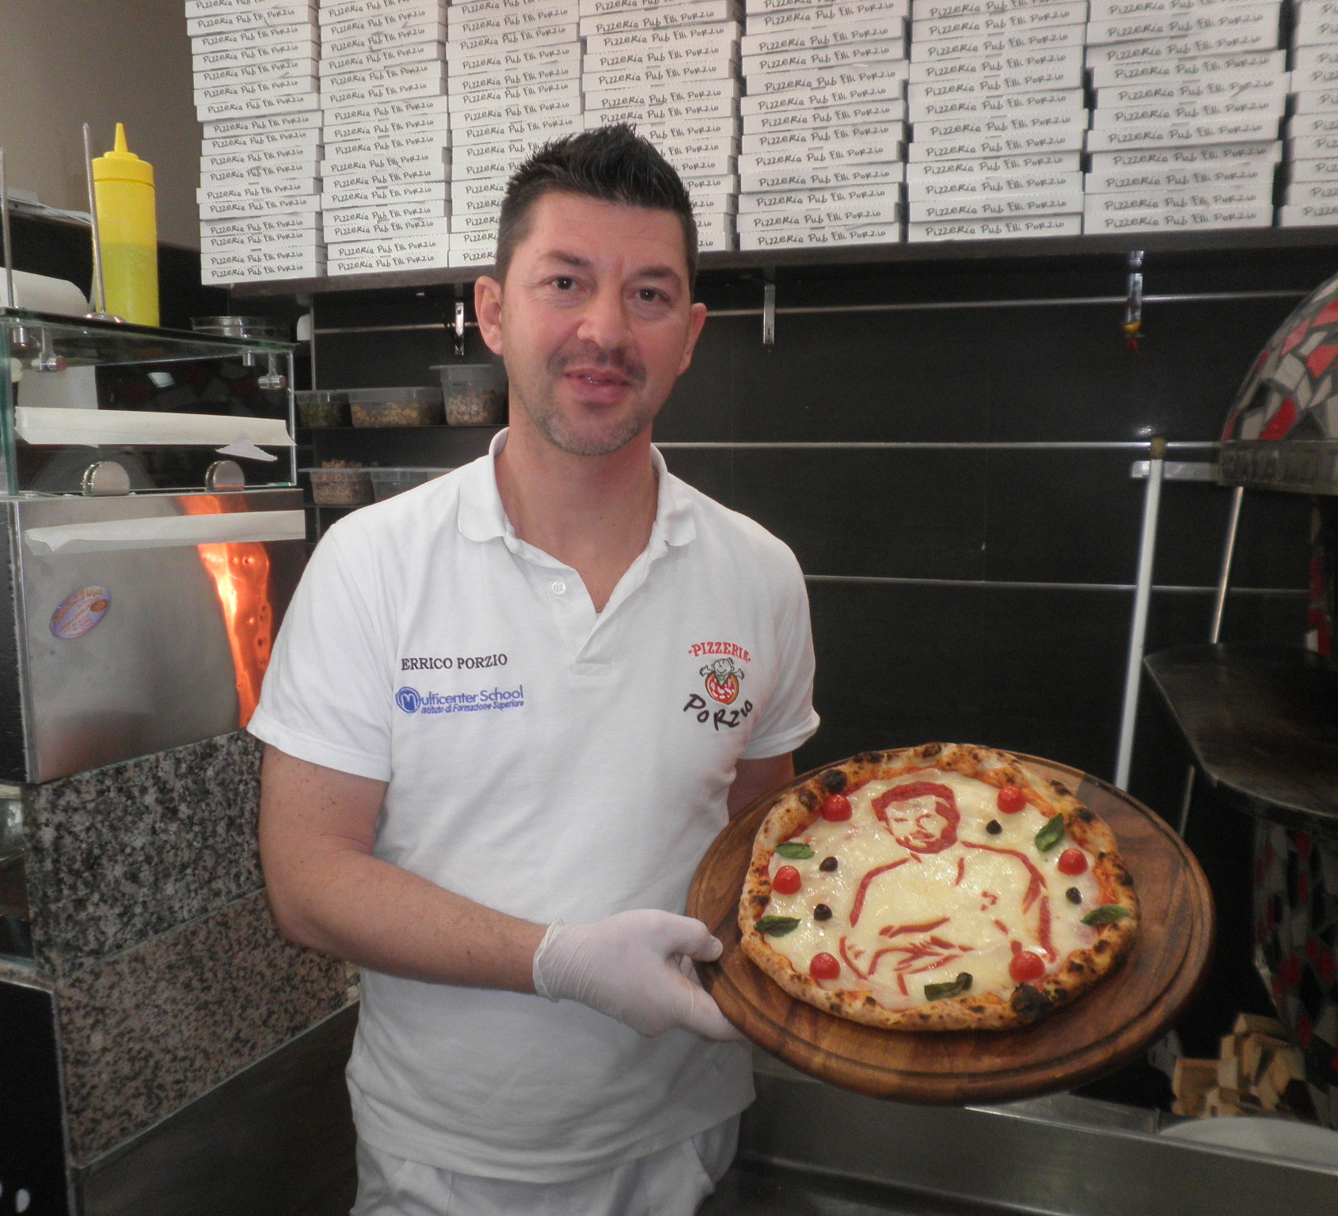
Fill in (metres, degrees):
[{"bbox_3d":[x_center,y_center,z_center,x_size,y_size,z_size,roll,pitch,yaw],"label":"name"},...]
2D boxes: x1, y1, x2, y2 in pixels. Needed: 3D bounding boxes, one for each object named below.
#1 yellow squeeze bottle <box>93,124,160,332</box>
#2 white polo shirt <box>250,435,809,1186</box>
[{"bbox_3d":[-0.631,-0.438,1.410,0.067,0.238,0.067,0,8,0],"label":"yellow squeeze bottle"},{"bbox_3d":[-0.105,0.160,1.125,0.525,0.635,0.290,-3,8,-20],"label":"white polo shirt"}]

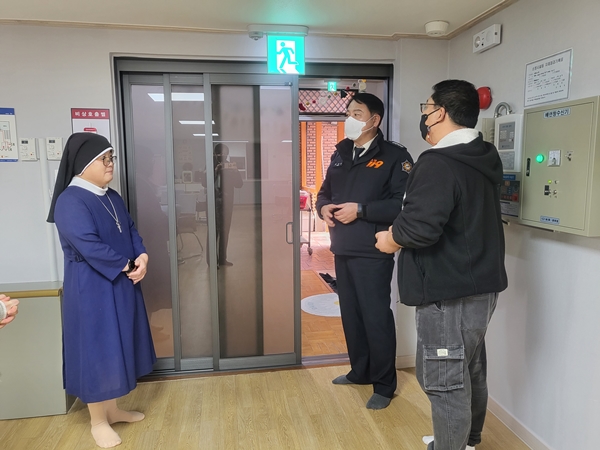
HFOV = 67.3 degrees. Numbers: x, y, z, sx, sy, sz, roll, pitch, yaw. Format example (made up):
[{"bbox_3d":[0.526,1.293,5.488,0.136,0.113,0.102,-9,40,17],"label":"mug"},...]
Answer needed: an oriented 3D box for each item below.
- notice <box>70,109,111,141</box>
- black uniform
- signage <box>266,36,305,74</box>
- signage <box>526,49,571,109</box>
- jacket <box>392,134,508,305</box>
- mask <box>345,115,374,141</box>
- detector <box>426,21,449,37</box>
[{"bbox_3d":[-1.243,-0.543,2.700,0.215,0.295,0.008,-2,8,-9],"label":"notice"},{"bbox_3d":[0.384,0.238,2.699,0.570,1.600,0.420,6,10,42],"label":"black uniform"},{"bbox_3d":[-0.080,-1.035,2.746,0.230,0.235,0.025,-2,8,-9],"label":"signage"},{"bbox_3d":[1.130,-0.663,2.073,0.008,0.210,0.300,-2,8,-9],"label":"signage"},{"bbox_3d":[0.694,-0.035,2.078,0.460,0.700,0.560,7,10,43],"label":"jacket"},{"bbox_3d":[0.321,-0.541,2.515,0.120,0.140,0.140,-5,9,-31],"label":"mask"},{"bbox_3d":[0.827,-1.174,2.715,0.138,0.055,0.138,-2,8,-9],"label":"detector"}]

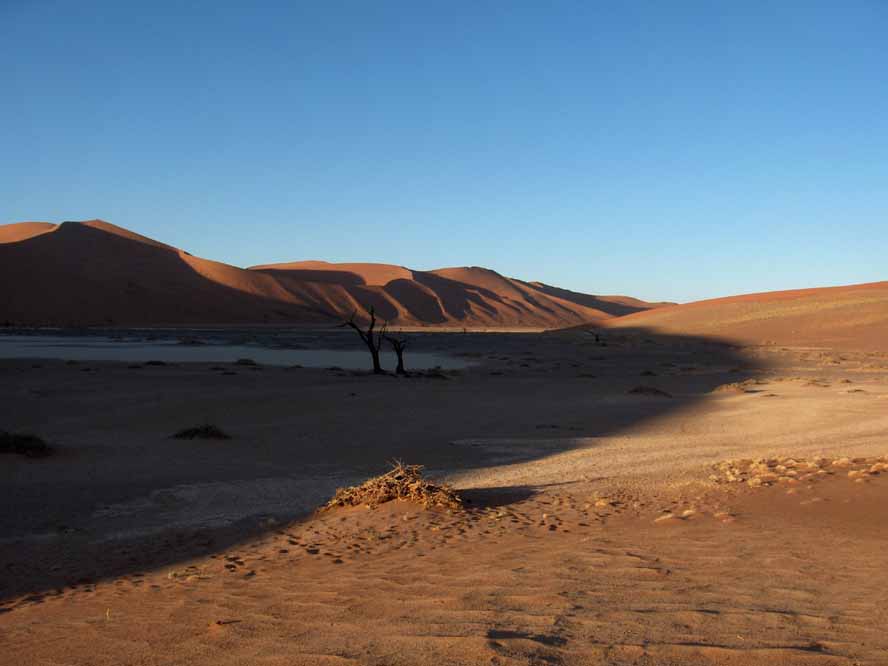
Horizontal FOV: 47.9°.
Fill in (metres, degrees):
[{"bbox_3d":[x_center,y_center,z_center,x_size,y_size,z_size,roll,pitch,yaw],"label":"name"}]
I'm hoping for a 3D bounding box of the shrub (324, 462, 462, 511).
[{"bbox_3d":[-0.670,1.980,13.300,1.830,0.540,1.400,0,1,0],"label":"shrub"}]

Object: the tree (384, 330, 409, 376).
[{"bbox_3d":[-2.940,1.210,62.000,1.480,2.730,1.300,0,1,0],"label":"tree"}]

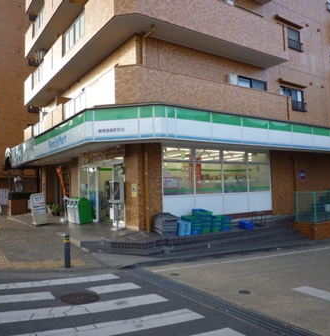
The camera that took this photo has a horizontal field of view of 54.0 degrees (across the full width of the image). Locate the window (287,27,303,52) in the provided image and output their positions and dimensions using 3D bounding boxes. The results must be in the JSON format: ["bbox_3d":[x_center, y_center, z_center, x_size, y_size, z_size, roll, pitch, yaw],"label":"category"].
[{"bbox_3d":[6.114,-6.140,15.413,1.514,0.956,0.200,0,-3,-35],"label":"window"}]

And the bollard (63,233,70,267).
[{"bbox_3d":[-2.116,1.782,7.002,0.125,0.745,0.125,0,-3,-35],"label":"bollard"}]

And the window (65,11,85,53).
[{"bbox_3d":[-3.464,-5.031,12.299,0.147,0.853,2.315,0,-3,-35],"label":"window"}]

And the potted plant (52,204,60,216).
[{"bbox_3d":[-5.425,2.102,16.164,0.420,0.600,0.420,0,-3,-35],"label":"potted plant"}]

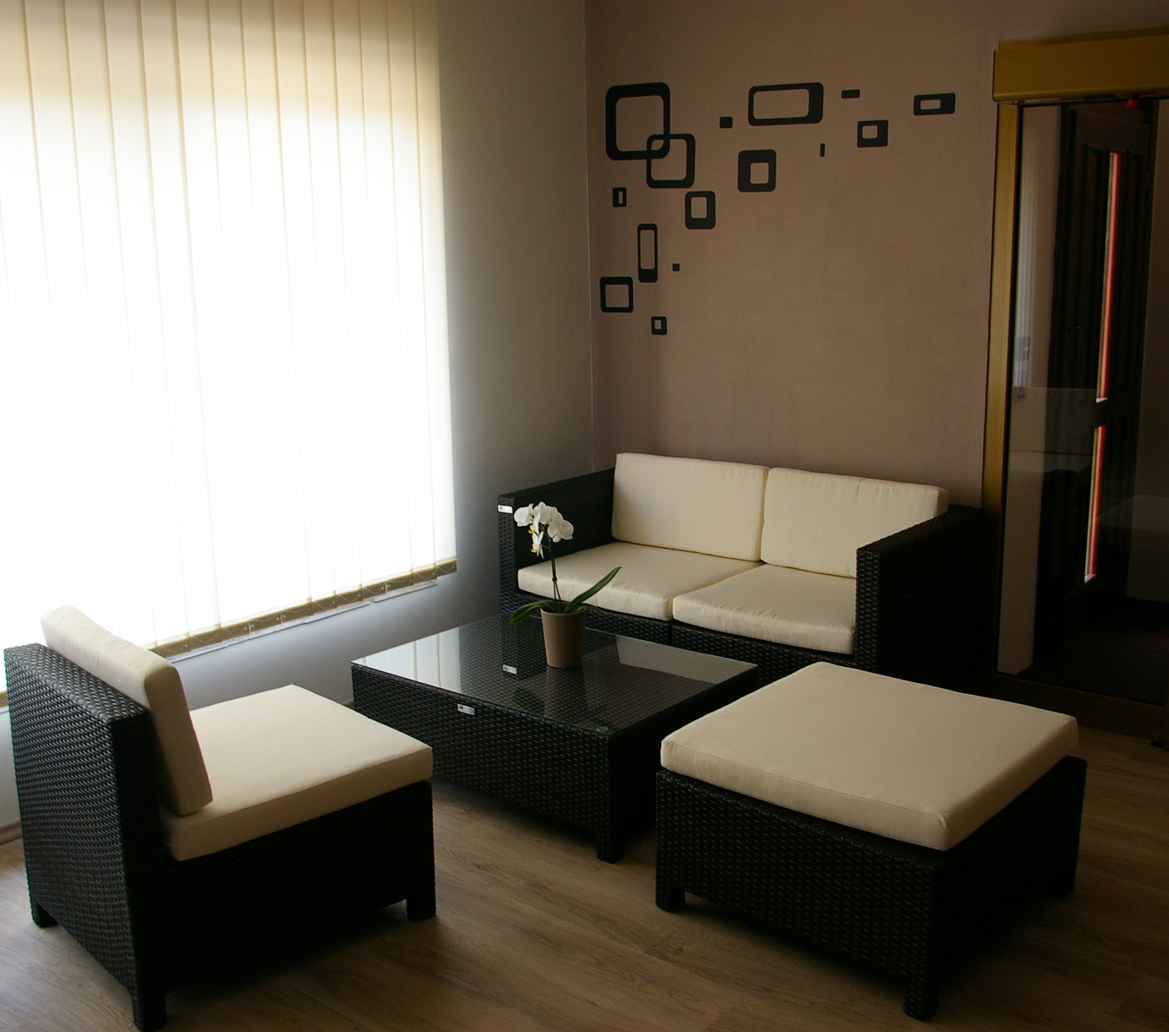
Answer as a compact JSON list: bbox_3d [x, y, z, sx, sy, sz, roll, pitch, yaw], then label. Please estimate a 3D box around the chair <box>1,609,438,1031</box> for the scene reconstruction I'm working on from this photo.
[{"bbox_3d":[-0.854,0.605,3.074,0.742,0.775,0.638,-11,15,-40],"label":"chair"}]

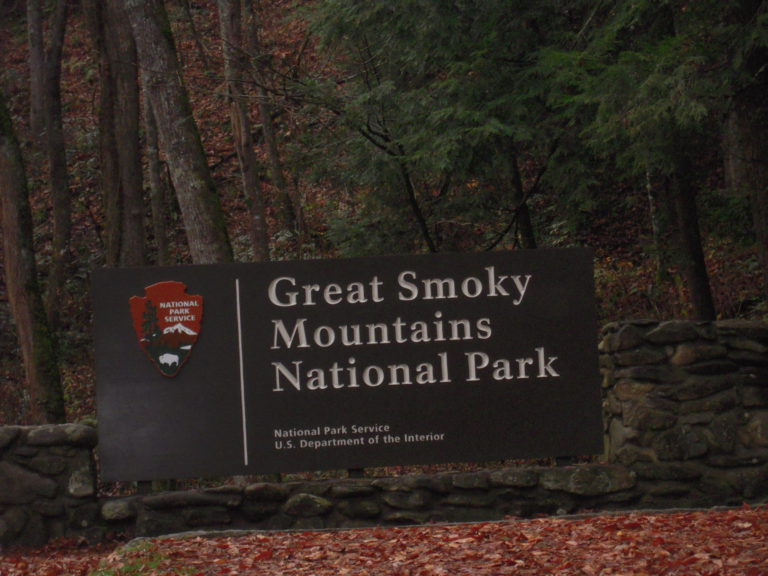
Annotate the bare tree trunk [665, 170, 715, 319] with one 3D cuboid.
[{"bbox_3d":[2.292,-0.311,18.200,0.161,1.106,0.161,-6,-3,0],"label":"bare tree trunk"}]

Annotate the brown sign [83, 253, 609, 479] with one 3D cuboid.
[{"bbox_3d":[-0.196,0.441,14.529,2.962,1.220,0.100,-2,-3,-9],"label":"brown sign"}]

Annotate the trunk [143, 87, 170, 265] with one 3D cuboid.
[{"bbox_3d":[-1.889,-0.928,20.500,0.124,1.475,0.124,-5,-3,0],"label":"trunk"}]

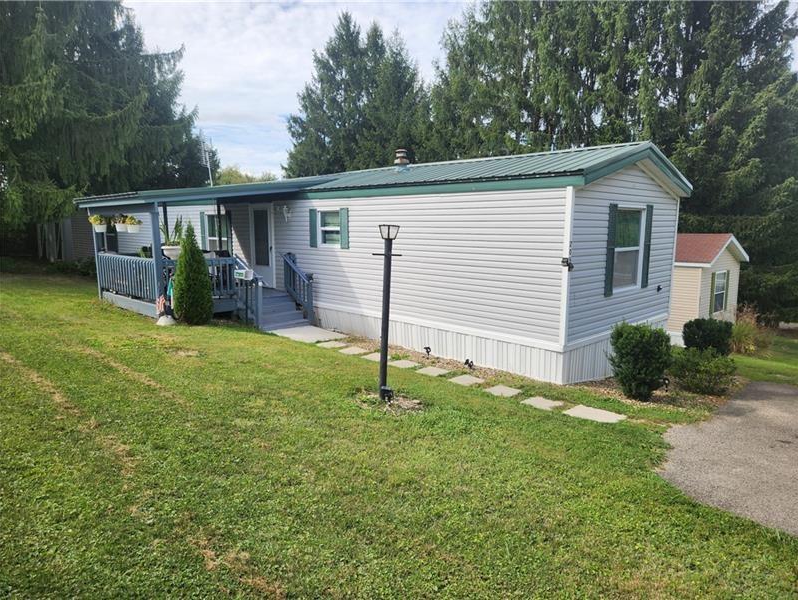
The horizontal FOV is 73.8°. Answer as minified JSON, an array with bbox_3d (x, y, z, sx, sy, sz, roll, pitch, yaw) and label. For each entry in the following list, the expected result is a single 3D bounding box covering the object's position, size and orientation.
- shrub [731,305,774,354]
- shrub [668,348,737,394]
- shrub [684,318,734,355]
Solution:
[{"bbox_3d":[10.974,0.916,16.500,1.150,1.520,1.100,6,9,34],"label":"shrub"},{"bbox_3d":[4.540,1.055,7.950,0.900,0.680,0.850,5,9,30],"label":"shrub"},{"bbox_3d":[6.347,0.831,10.900,0.940,0.930,0.920,5,9,30],"label":"shrub"}]

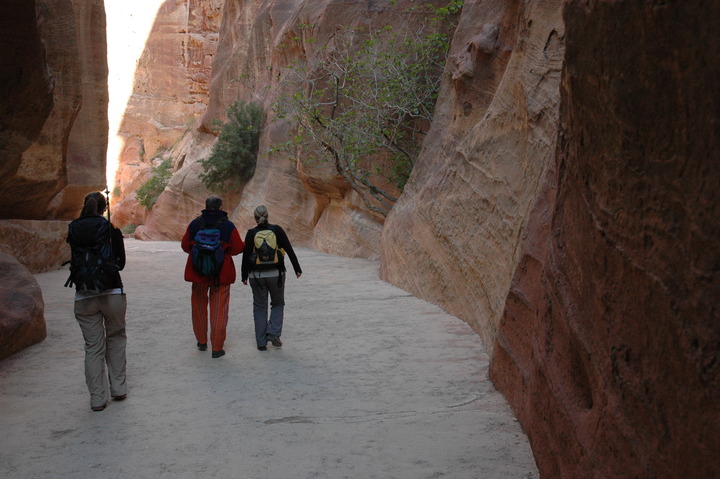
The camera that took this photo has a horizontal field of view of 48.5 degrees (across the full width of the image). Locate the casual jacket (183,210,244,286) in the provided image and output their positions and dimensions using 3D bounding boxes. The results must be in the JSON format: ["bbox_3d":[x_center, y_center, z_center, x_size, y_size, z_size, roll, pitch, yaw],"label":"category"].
[{"bbox_3d":[-1.633,0.077,8.850,0.700,0.840,0.420,0,2,-6],"label":"casual jacket"}]

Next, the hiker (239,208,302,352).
[{"bbox_3d":[-1.013,0.438,9.150,0.700,1.640,0.520,0,2,-7],"label":"hiker"}]

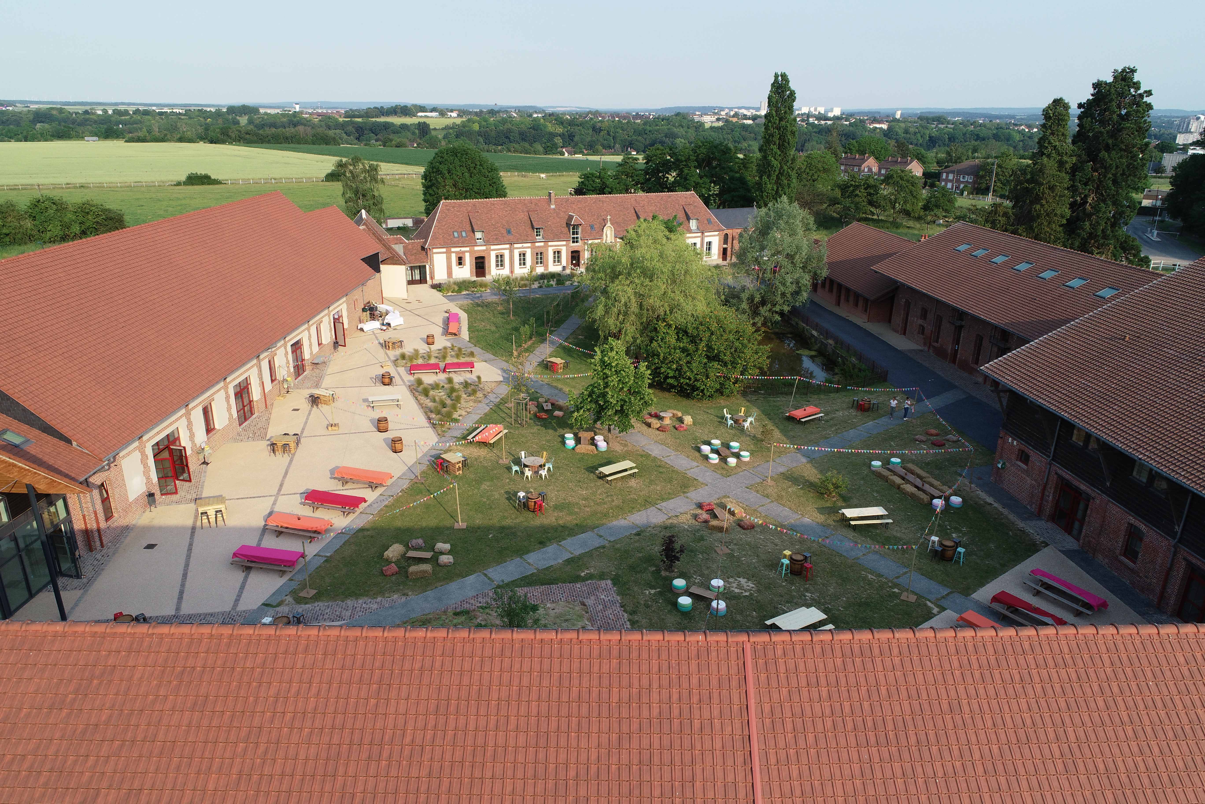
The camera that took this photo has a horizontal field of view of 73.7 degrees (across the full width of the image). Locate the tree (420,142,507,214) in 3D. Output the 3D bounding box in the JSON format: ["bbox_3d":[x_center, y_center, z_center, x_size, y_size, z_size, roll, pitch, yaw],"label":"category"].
[{"bbox_3d":[-19.618,-28.646,114.218,12.300,15.580,12.300,0,20,0],"label":"tree"}]

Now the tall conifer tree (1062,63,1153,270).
[{"bbox_3d":[59.410,-25.937,94.674,9.200,24.929,9.200,0,20,0],"label":"tall conifer tree"}]

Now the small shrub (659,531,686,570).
[{"bbox_3d":[3.268,7.031,37.517,1.280,2.050,1.200,0,20,0],"label":"small shrub"}]

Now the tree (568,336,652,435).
[{"bbox_3d":[0.565,-0.473,50.358,5.500,7.200,5.500,0,20,0],"label":"tree"}]

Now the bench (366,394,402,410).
[{"bbox_3d":[-15.605,0.062,57.928,2.250,0.770,1.550,-7,21,-18],"label":"bench"}]

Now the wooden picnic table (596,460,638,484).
[{"bbox_3d":[0.898,4.199,47.447,2.200,0.770,1.370,-14,25,-34],"label":"wooden picnic table"}]

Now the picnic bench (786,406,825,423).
[{"bbox_3d":[14.076,0.995,55.883,2.250,0.770,1.620,-14,25,-34],"label":"picnic bench"}]

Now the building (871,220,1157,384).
[{"bbox_3d":[38.948,-8.370,69.387,18.190,9.650,32.900,-2,20,-6],"label":"building"}]

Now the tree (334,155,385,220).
[{"bbox_3d":[-37.399,-31.164,123.988,7.500,13.300,7.300,-5,21,-15],"label":"tree"}]

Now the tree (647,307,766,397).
[{"bbox_3d":[7.949,-4.331,61.108,9.300,6.000,8.300,3,21,7],"label":"tree"}]

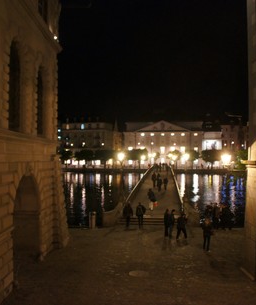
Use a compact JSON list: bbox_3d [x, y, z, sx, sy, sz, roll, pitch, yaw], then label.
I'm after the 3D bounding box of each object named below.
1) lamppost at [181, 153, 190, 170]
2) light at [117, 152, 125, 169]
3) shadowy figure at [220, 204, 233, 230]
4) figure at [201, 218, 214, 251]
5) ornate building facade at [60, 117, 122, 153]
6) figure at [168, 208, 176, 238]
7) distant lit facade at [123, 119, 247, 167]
[{"bbox_3d":[17.424,2.582,104.000,0.750,5.000,0.750,0,0,0],"label":"lamppost"},{"bbox_3d":[-2.174,2.506,104.000,0.750,4.900,0.750,0,0,0],"label":"light"},{"bbox_3d":[6.349,4.183,22.200,0.550,1.700,0.400,0,0,22],"label":"shadowy figure"},{"bbox_3d":[3.993,4.114,17.300,0.580,1.700,0.400,0,0,0],"label":"figure"},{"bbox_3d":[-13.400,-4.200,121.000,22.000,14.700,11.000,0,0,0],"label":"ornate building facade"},{"bbox_3d":[2.584,4.135,20.000,0.480,1.700,0.360,0,0,22],"label":"figure"},{"bbox_3d":[19.300,-3.200,121.000,41.500,16.300,11.000,0,0,0],"label":"distant lit facade"}]

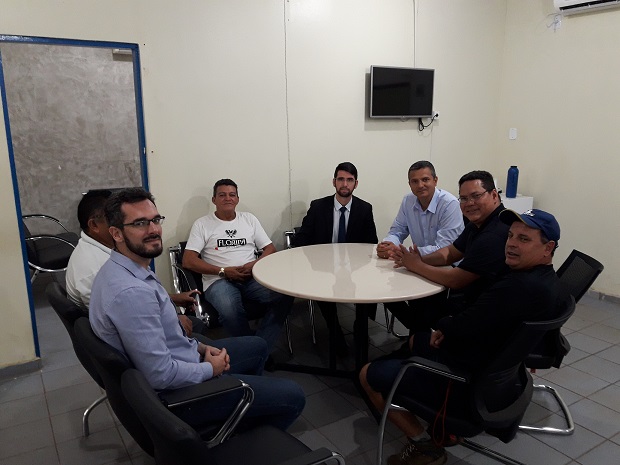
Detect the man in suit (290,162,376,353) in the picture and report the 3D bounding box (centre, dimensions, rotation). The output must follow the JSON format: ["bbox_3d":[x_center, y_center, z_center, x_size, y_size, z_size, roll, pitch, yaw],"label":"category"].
[{"bbox_3d":[0.231,0.146,3.743,0.580,1.310,0.820,-4,12,-15],"label":"man in suit"}]

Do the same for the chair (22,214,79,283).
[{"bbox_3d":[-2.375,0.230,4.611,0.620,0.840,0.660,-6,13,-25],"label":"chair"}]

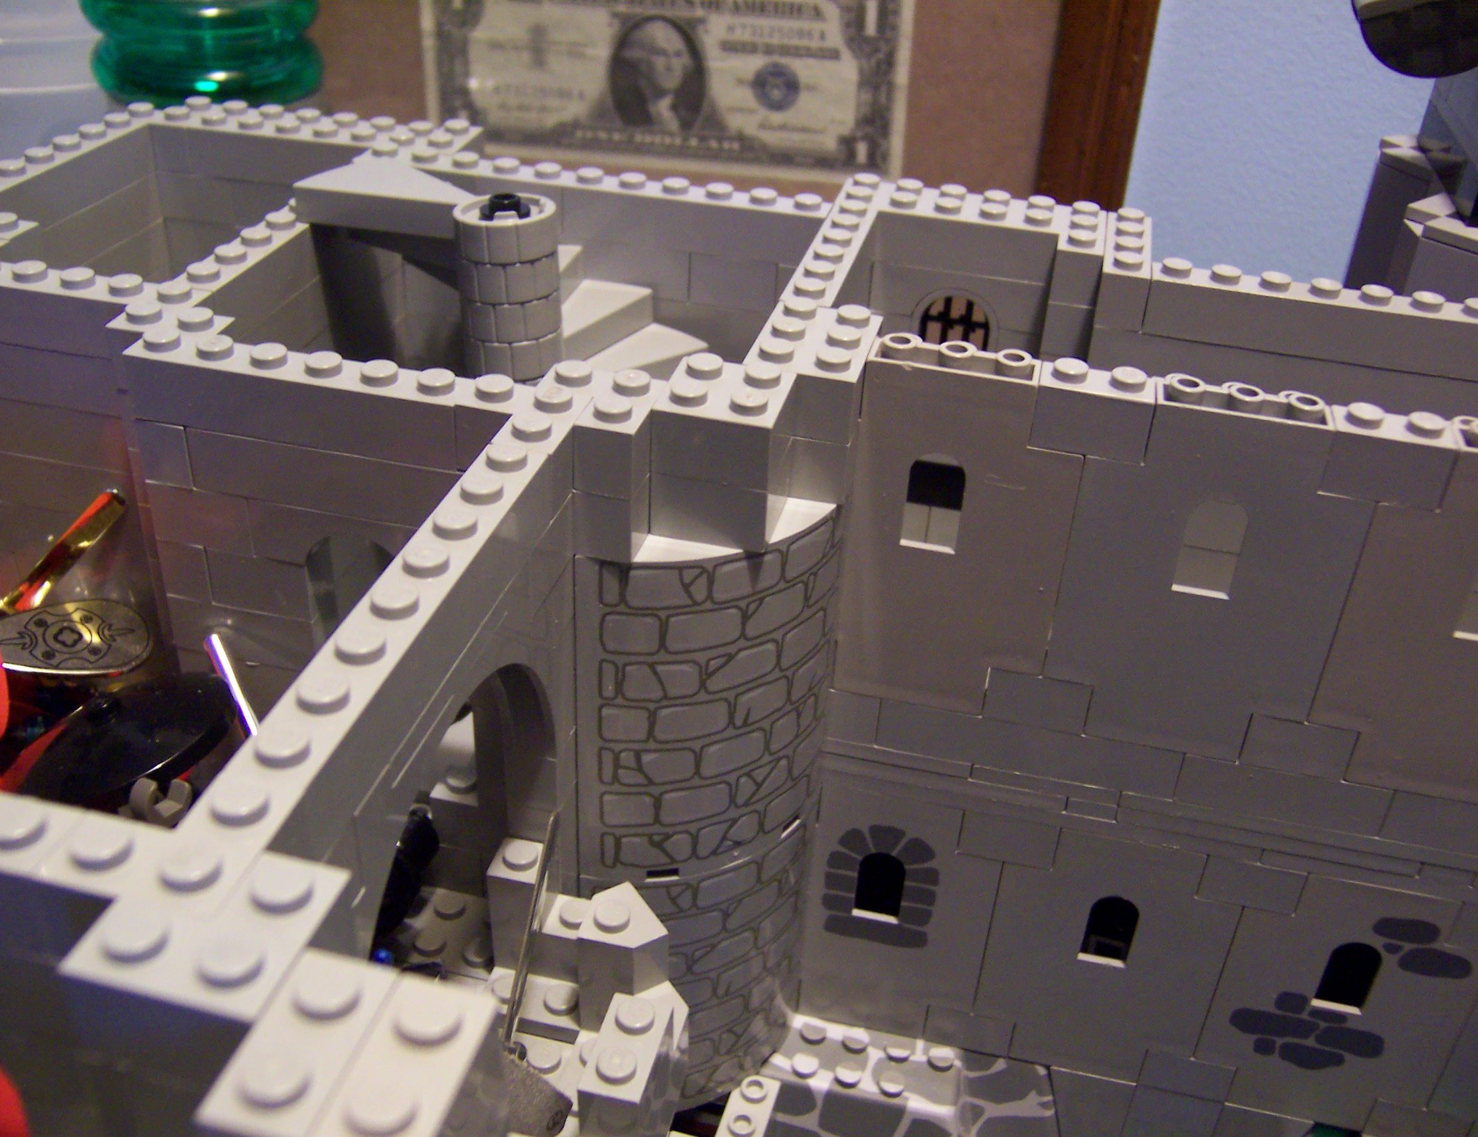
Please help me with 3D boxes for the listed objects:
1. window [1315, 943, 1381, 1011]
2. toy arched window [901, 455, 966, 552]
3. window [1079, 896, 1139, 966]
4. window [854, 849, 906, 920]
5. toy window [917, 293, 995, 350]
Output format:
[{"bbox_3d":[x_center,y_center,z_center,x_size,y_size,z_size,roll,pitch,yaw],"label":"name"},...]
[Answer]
[{"bbox_3d":[0.103,0.069,0.245,0.008,0.016,0.002,10,33,9],"label":"window"},{"bbox_3d":[0.029,-0.010,0.215,0.008,0.016,0.002,10,33,9],"label":"toy arched window"},{"bbox_3d":[0.064,0.062,0.251,0.008,0.016,0.002,10,33,9],"label":"window"},{"bbox_3d":[0.025,0.056,0.257,0.008,0.016,0.002,10,33,9],"label":"window"},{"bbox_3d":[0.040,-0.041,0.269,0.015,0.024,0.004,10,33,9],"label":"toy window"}]

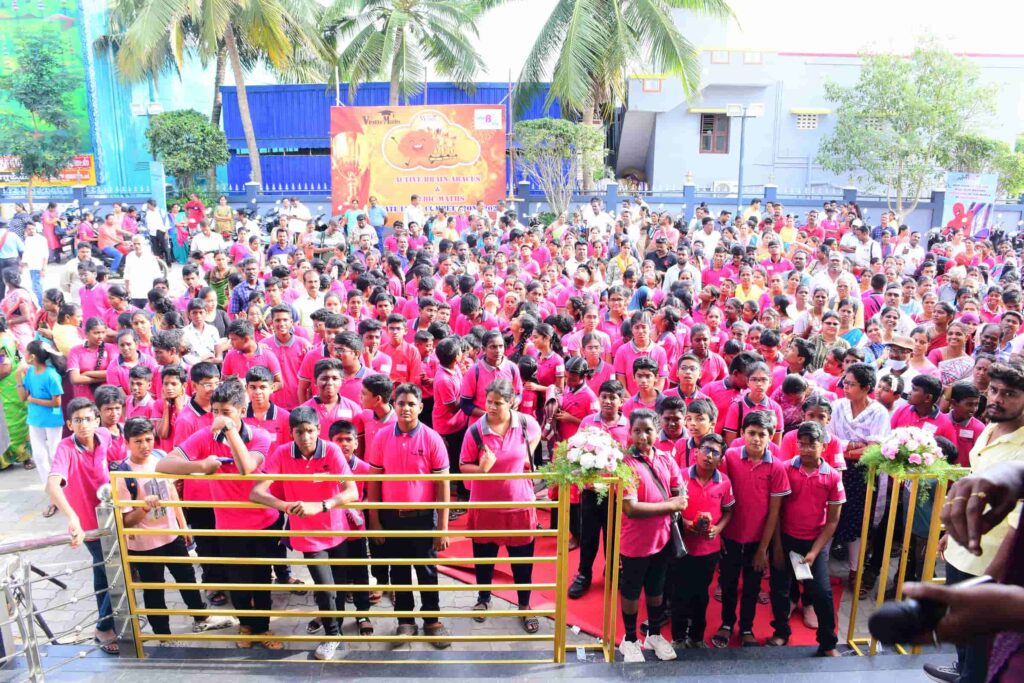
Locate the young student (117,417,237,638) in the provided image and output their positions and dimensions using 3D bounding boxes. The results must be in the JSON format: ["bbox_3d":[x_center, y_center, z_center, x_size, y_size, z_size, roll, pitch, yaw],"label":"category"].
[{"bbox_3d":[-1.946,1.079,4.481,0.540,1.410,0.400,-4,15,-17],"label":"young student"}]

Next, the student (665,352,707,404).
[{"bbox_3d":[1.294,0.774,5.663,0.410,1.420,0.290,1,14,3],"label":"student"}]

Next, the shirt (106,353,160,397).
[{"bbox_3d":[-2.914,0.398,5.929,0.400,0.600,0.260,-1,14,-6],"label":"shirt"}]

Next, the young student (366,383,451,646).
[{"bbox_3d":[-0.594,0.994,4.450,0.490,1.590,0.330,1,14,3],"label":"young student"}]

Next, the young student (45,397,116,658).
[{"bbox_3d":[-2.450,1.041,4.443,0.420,1.541,0.460,-4,14,-17],"label":"young student"}]

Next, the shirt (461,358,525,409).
[{"bbox_3d":[-0.144,0.459,5.686,0.450,0.620,0.290,-1,14,-6],"label":"shirt"}]

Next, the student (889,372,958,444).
[{"bbox_3d":[2.735,0.917,5.093,0.440,1.455,0.280,6,15,23],"label":"student"}]

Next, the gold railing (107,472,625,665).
[{"bbox_3d":[-0.767,1.203,4.165,2.640,1.090,0.180,0,14,0],"label":"gold railing"}]

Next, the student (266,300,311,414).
[{"bbox_3d":[-1.593,0.559,5.527,0.470,1.670,0.300,-3,14,-12],"label":"student"}]

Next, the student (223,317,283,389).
[{"bbox_3d":[-1.758,0.640,5.289,0.460,1.620,0.310,-2,13,-8],"label":"student"}]

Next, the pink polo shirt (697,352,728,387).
[{"bbox_3d":[1.392,0.335,5.700,0.450,0.600,0.260,0,14,0],"label":"pink polo shirt"}]

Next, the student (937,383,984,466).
[{"bbox_3d":[2.820,0.954,4.979,0.420,1.460,0.300,-2,14,-8],"label":"student"}]

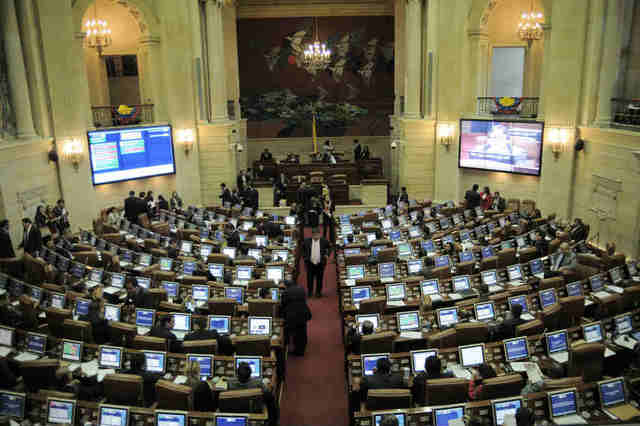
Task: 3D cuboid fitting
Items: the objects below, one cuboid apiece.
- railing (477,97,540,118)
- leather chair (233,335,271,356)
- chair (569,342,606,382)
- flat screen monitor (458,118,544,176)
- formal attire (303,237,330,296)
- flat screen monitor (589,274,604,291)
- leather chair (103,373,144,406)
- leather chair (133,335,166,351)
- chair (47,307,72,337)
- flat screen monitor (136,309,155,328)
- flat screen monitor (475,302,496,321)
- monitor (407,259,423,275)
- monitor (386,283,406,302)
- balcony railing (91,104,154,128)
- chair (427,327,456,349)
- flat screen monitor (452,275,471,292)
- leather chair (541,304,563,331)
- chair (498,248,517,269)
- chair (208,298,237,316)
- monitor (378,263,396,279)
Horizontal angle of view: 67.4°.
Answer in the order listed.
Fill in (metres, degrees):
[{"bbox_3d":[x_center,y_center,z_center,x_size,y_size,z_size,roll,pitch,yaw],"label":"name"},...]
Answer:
[{"bbox_3d":[6.329,-3.570,16.261,0.250,0.660,2.190,-12,16,-38],"label":"railing"},{"bbox_3d":[-1.062,2.421,7.827,0.600,1.050,0.620,-2,12,-3],"label":"leather chair"},{"bbox_3d":[3.820,2.410,7.351,0.600,1.050,0.620,-4,12,-12],"label":"chair"},{"bbox_3d":[6.196,-2.297,16.585,0.100,1.761,3.128,-13,18,-36],"label":"flat screen monitor"},{"bbox_3d":[-0.098,1.277,11.192,0.600,1.460,0.360,-2,13,-2],"label":"formal attire"},{"bbox_3d":[5.286,1.322,9.169,0.370,0.300,0.070,-7,6,-24],"label":"flat screen monitor"},{"bbox_3d":[-2.505,2.577,6.625,0.600,1.080,0.620,1,13,8],"label":"leather chair"},{"bbox_3d":[-2.505,2.347,7.625,0.600,1.080,0.620,2,13,13],"label":"leather chair"},{"bbox_3d":[-4.387,2.116,8.644,0.610,1.030,0.650,3,13,18],"label":"chair"},{"bbox_3d":[-3.298,1.981,9.032,0.395,0.335,0.085,3,-2,18],"label":"flat screen monitor"},{"bbox_3d":[2.779,1.660,8.060,0.375,0.295,0.060,-4,-11,-13],"label":"flat screen monitor"},{"bbox_3d":[2.261,1.280,11.276,0.405,0.345,0.060,-4,2,-13],"label":"monitor"},{"bbox_3d":[1.436,1.478,8.971,0.375,0.295,0.060,-4,-11,-10],"label":"monitor"},{"bbox_3d":[-6.579,-3.295,16.224,0.250,0.640,2.220,9,16,38],"label":"balcony railing"},{"bbox_3d":[1.691,2.229,7.419,0.610,1.030,0.650,-7,14,-21],"label":"chair"},{"bbox_3d":[2.968,1.512,10.069,0.405,0.345,0.060,-4,2,-15],"label":"flat screen monitor"},{"bbox_3d":[3.873,2.143,8.643,0.600,1.050,0.620,-7,13,-27],"label":"leather chair"},{"bbox_3d":[4.452,1.419,12.100,0.600,1.050,0.620,-6,13,-23],"label":"chair"},{"bbox_3d":[-1.927,2.206,9.938,0.610,1.040,0.640,0,12,5],"label":"chair"},{"bbox_3d":[1.554,1.335,11.086,0.405,0.345,0.060,-3,2,-9],"label":"monitor"}]

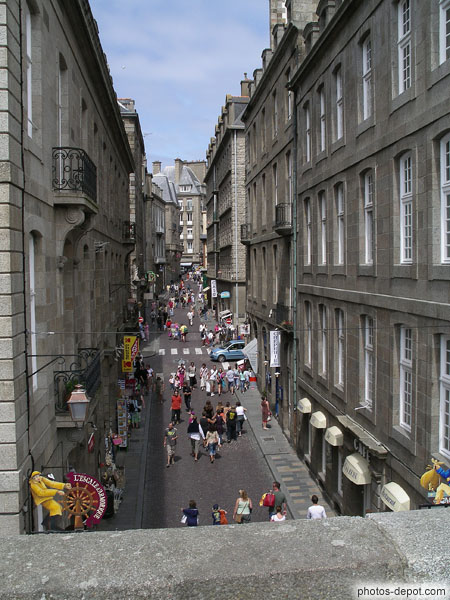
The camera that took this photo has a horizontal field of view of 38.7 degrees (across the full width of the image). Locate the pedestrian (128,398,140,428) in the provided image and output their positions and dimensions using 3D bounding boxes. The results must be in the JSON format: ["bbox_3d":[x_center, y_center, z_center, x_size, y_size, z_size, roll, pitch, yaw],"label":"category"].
[{"bbox_3d":[-4.447,5.539,31.555,0.500,1.567,0.420,-1,3,-20],"label":"pedestrian"}]

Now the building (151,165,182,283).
[{"bbox_3d":[-12.129,-12.812,117.329,9.000,24.340,14.000,0,3,5],"label":"building"}]

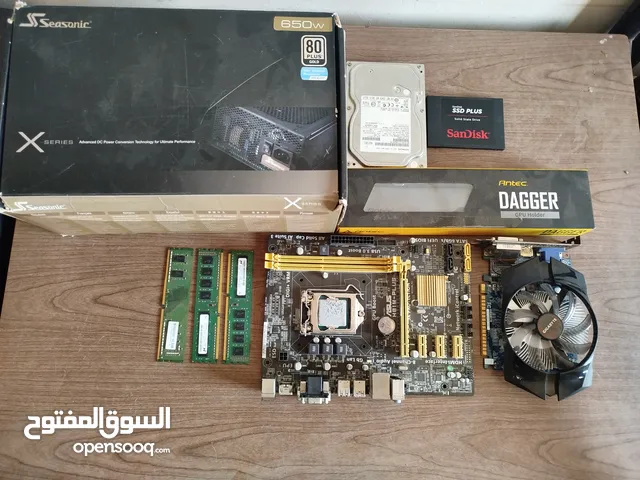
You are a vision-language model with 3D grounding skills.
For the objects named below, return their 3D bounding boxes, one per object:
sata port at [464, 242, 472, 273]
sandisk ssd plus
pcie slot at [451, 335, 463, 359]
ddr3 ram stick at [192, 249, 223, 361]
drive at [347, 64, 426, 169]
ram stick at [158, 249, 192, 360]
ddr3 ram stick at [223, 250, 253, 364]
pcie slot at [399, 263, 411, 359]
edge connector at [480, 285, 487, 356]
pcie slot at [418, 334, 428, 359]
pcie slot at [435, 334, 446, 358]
[{"bbox_3d":[0.176,0.022,0.532,0.008,0.009,0.035,1,79,-1],"label":"sata port"},{"bbox_3d":[0.189,-0.151,0.578,0.100,0.007,0.070,2,78,-1],"label":"sandisk ssd plus"},{"bbox_3d":[0.158,0.123,0.511,0.008,0.011,0.025,1,79,-1],"label":"pcie slot"},{"bbox_3d":[-0.133,0.076,0.527,0.030,0.003,0.133,1,78,-1],"label":"ddr3 ram stick"},{"bbox_3d":[0.080,-0.152,0.564,0.102,0.025,0.147,1,79,-1],"label":"drive"},{"bbox_3d":[-0.171,0.076,0.526,0.030,0.003,0.133,2,78,-1],"label":"ram stick"},{"bbox_3d":[-0.096,0.078,0.527,0.030,0.003,0.133,1,78,-1],"label":"ddr3 ram stick"},{"bbox_3d":[0.099,0.079,0.520,0.009,0.012,0.113,3,78,-1],"label":"pcie slot"},{"bbox_3d":[0.193,0.094,0.525,0.006,0.002,0.085,4,78,0],"label":"edge connector"},{"bbox_3d":[0.117,0.122,0.510,0.008,0.011,0.025,1,79,-1],"label":"pcie slot"},{"bbox_3d":[0.138,0.123,0.511,0.008,0.011,0.025,1,79,-1],"label":"pcie slot"}]

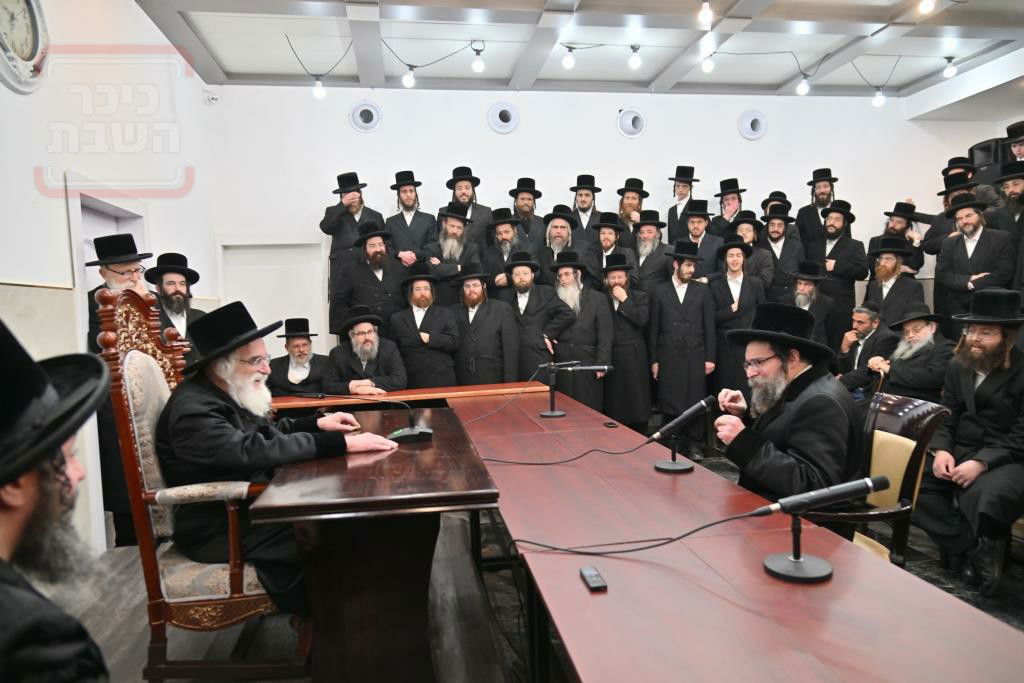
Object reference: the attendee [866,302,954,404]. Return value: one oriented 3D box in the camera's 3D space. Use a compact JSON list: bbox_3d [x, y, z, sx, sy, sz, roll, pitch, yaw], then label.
[{"bbox_3d":[2.560,0.399,4.408,0.800,1.280,0.580,-3,3,-25],"label":"attendee"}]

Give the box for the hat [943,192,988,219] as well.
[{"bbox_3d":[4.194,-1.250,6.300,0.370,0.150,0.340,-7,-1,-42],"label":"hat"}]

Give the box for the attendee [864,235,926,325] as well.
[{"bbox_3d":[3.298,0.024,5.870,0.340,1.830,0.520,-4,4,-41],"label":"attendee"}]

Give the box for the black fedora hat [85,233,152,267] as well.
[{"bbox_3d":[-2.268,-0.527,3.930,0.370,0.155,0.325,-7,10,18],"label":"black fedora hat"}]

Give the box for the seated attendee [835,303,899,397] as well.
[{"bbox_3d":[2.427,0.379,4.714,0.750,1.291,0.540,-4,4,-42],"label":"seated attendee"}]

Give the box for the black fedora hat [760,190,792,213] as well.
[{"bbox_3d":[2.673,-1.420,6.900,0.310,0.145,0.350,-1,-9,18],"label":"black fedora hat"}]

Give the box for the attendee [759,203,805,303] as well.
[{"bbox_3d":[2.793,-0.516,7.044,0.520,1.760,0.340,-1,3,22],"label":"attendee"}]

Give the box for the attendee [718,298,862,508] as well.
[{"bbox_3d":[0.907,0.527,2.374,0.700,1.310,0.550,-2,3,-2],"label":"attendee"}]

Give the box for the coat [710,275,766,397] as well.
[{"bbox_3d":[2.110,-0.020,6.330,0.520,1.180,0.330,-1,3,22],"label":"coat"}]

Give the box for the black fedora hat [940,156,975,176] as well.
[{"bbox_3d":[4.256,-1.661,6.500,0.335,0.140,0.300,0,2,-32],"label":"black fedora hat"}]

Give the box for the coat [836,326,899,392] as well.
[{"bbox_3d":[2.465,0.145,4.720,0.480,0.600,0.540,-4,4,-42],"label":"coat"}]

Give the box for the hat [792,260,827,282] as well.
[{"bbox_3d":[2.658,-0.625,6.100,0.340,0.150,0.370,0,3,37],"label":"hat"}]

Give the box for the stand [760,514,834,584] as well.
[{"bbox_3d":[0.596,0.411,1.423,0.134,0.136,0.134,-3,3,-17],"label":"stand"}]

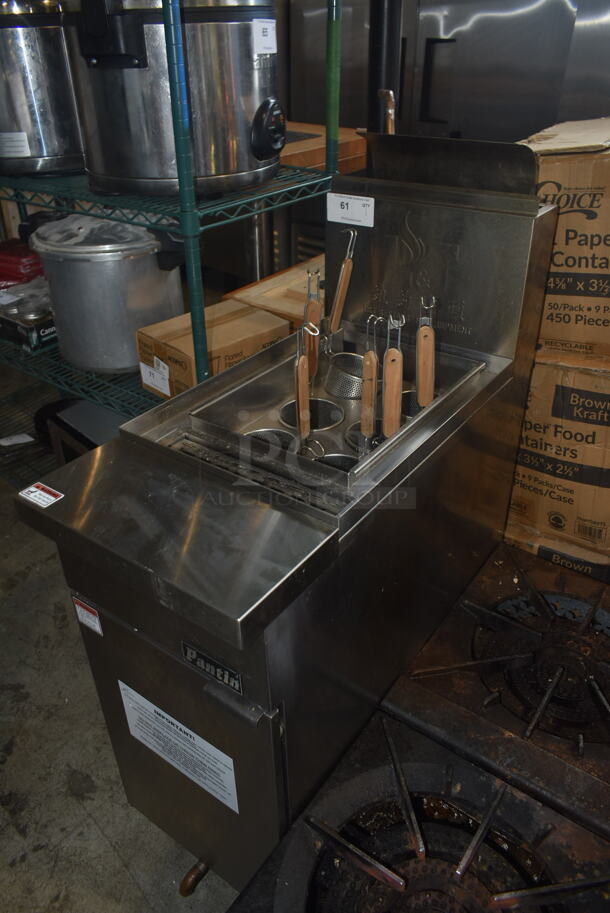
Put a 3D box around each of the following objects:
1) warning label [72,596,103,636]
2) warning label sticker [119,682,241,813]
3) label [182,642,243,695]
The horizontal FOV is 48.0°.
[{"bbox_3d":[-0.336,0.249,1.060,0.057,0.052,0.005,20,38,31],"label":"warning label"},{"bbox_3d":[-0.200,0.454,1.074,0.242,0.136,0.005,20,38,31],"label":"warning label sticker"},{"bbox_3d":[-0.121,0.275,0.892,0.102,0.038,0.005,20,38,31],"label":"label"}]

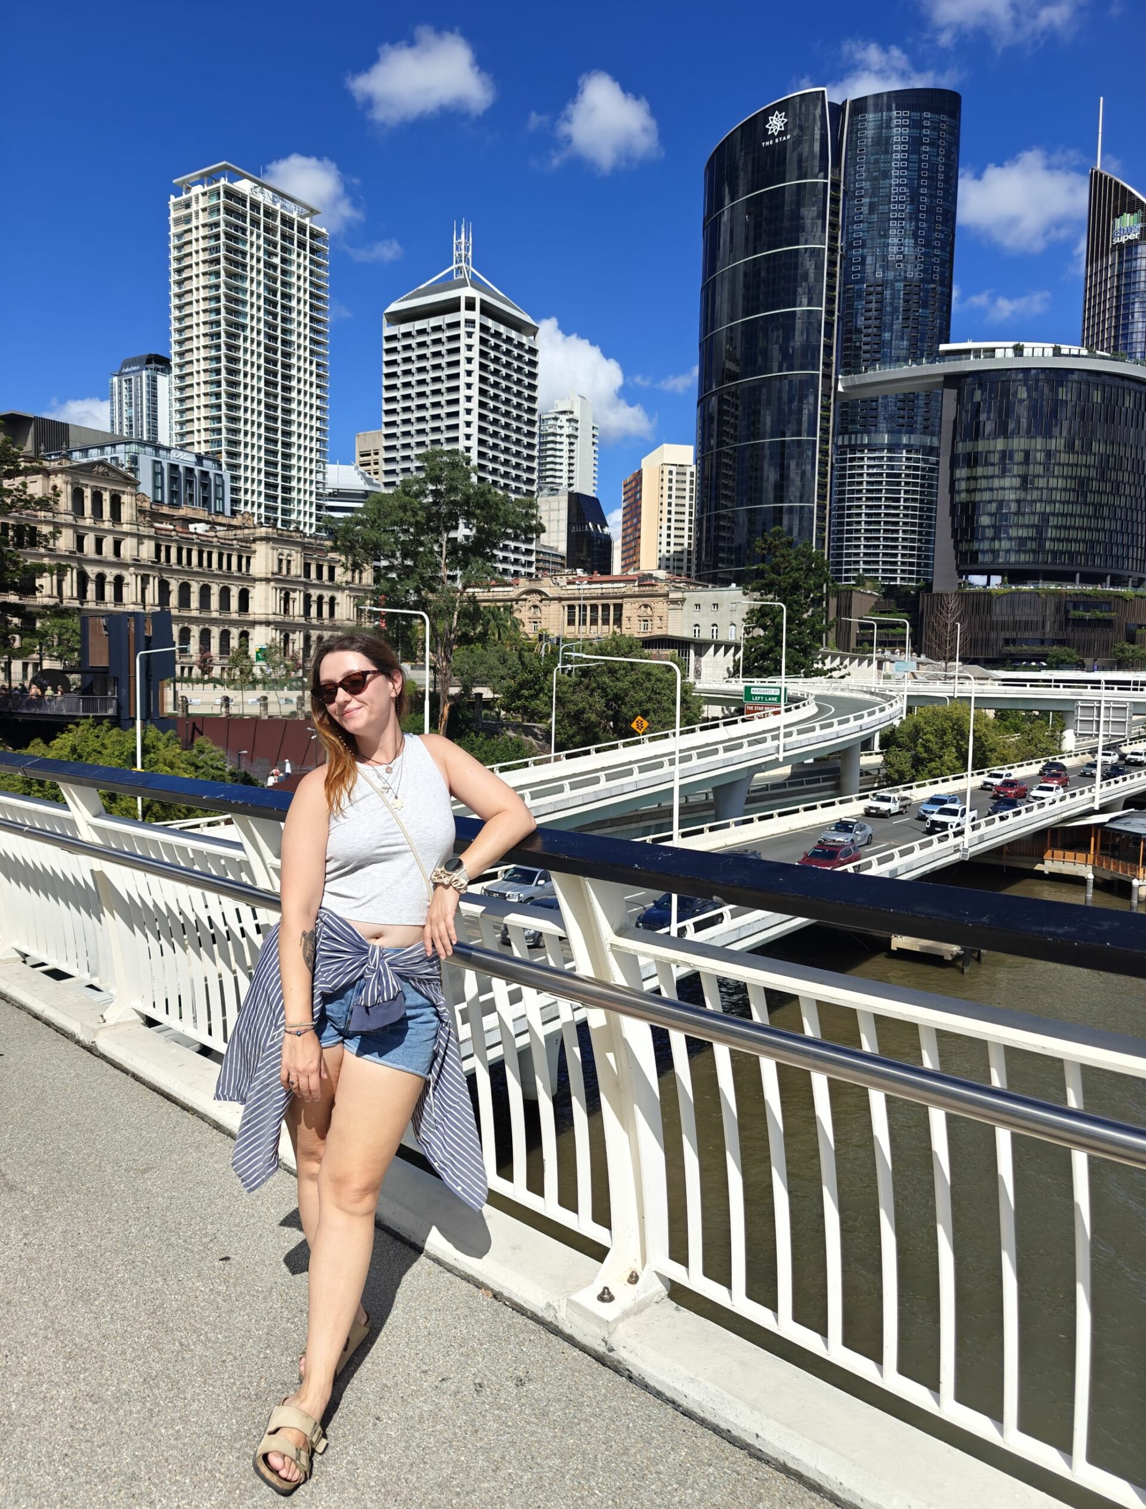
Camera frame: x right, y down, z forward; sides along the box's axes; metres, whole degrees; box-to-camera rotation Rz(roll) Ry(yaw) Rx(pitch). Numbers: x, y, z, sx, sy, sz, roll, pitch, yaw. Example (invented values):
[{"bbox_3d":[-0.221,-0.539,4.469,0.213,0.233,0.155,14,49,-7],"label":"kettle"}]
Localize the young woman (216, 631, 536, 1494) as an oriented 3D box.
[{"bbox_3d":[-0.464,0.561,2.176,0.660,1.630,0.590,2,3,7],"label":"young woman"}]

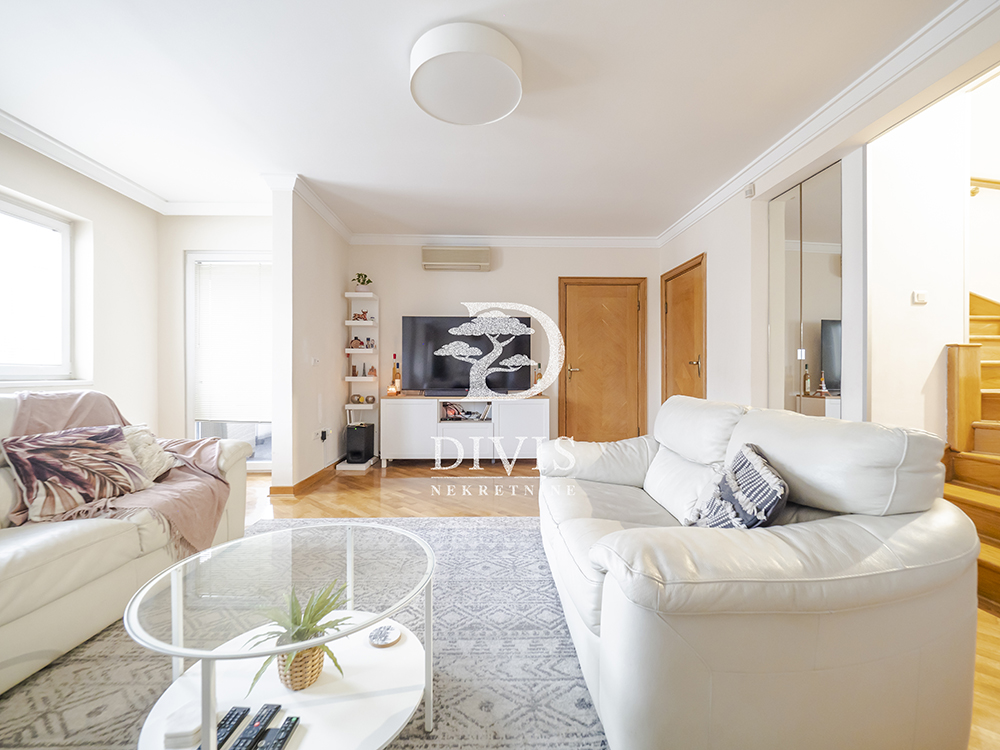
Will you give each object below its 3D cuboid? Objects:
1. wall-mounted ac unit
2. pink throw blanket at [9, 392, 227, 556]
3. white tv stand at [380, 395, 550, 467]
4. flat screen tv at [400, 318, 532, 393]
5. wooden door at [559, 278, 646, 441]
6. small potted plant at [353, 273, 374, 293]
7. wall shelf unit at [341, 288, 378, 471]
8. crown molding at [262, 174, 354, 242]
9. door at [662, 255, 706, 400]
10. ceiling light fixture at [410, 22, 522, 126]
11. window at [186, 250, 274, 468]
[{"bbox_3d":[-0.494,-1.304,4.650,0.785,0.280,0.200,0,0,-3],"label":"wall-mounted ac unit"},{"bbox_3d":[-1.920,0.470,2.000,0.900,0.790,0.850,0,0,2],"label":"pink throw blanket"},{"bbox_3d":[-0.370,0.620,4.567,1.800,0.760,0.420,0,0,-2],"label":"white tv stand"},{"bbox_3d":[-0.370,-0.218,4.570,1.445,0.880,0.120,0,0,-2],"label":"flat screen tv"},{"bbox_3d":[1.240,-0.084,4.880,1.070,2.170,0.100,0,0,-2],"label":"wooden door"},{"bbox_3d":[-1.547,-1.024,4.550,0.230,0.240,0.200,0,0,-3],"label":"small potted plant"},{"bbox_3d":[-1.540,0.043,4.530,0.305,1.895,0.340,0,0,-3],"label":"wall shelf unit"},{"bbox_3d":[-1.820,-1.571,4.000,0.300,0.100,1.440,0,0,-2],"label":"crown molding"},{"bbox_3d":[1.955,-0.090,4.330,0.100,2.165,0.970,0,0,-3],"label":"door"},{"bbox_3d":[-0.177,-1.554,2.135,0.570,0.137,0.570,0,0,-3],"label":"ceiling light fixture"},{"bbox_3d":[-2.575,-0.124,3.940,0.950,2.100,0.090,0,0,-3],"label":"window"}]

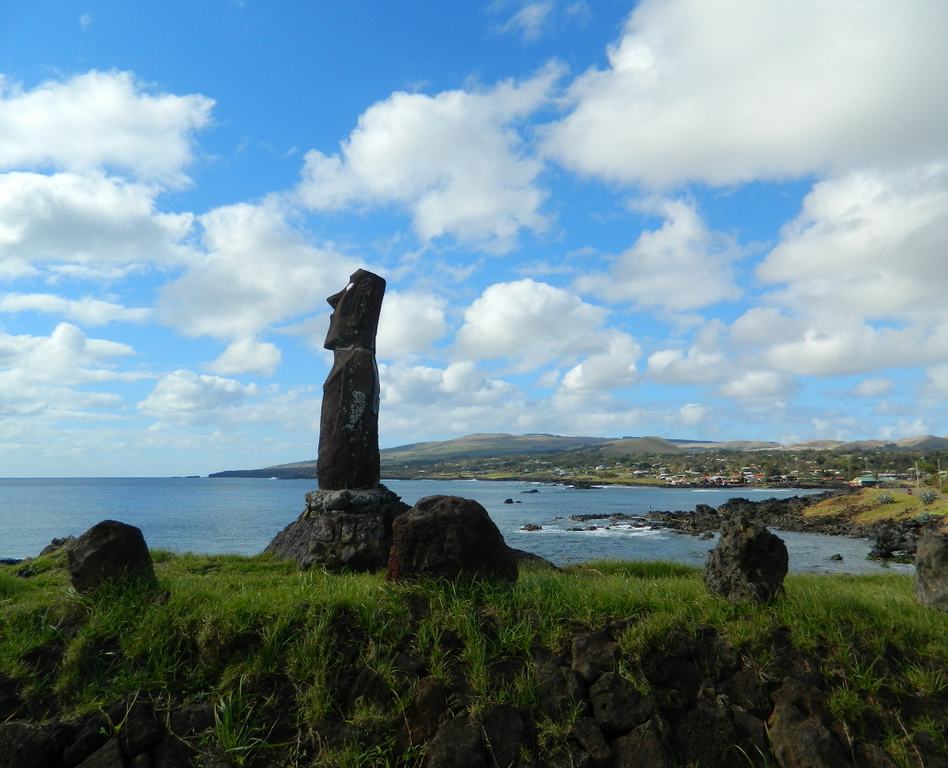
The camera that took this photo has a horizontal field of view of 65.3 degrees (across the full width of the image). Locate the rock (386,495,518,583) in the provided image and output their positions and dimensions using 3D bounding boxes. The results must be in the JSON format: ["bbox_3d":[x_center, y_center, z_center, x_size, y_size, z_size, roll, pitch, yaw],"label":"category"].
[{"bbox_3d":[-0.222,1.585,7.649,1.270,0.874,0.900,0,-7,0],"label":"rock"}]

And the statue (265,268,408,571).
[{"bbox_3d":[-1.686,0.362,9.079,1.450,3.660,1.250,3,-8,-22],"label":"statue"}]

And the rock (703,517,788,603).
[{"bbox_3d":[2.363,1.514,6.439,0.680,0.711,0.600,-3,-8,20],"label":"rock"}]

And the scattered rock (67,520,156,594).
[{"bbox_3d":[-3.403,1.610,6.943,0.750,0.647,0.620,4,-8,-26],"label":"scattered rock"}]

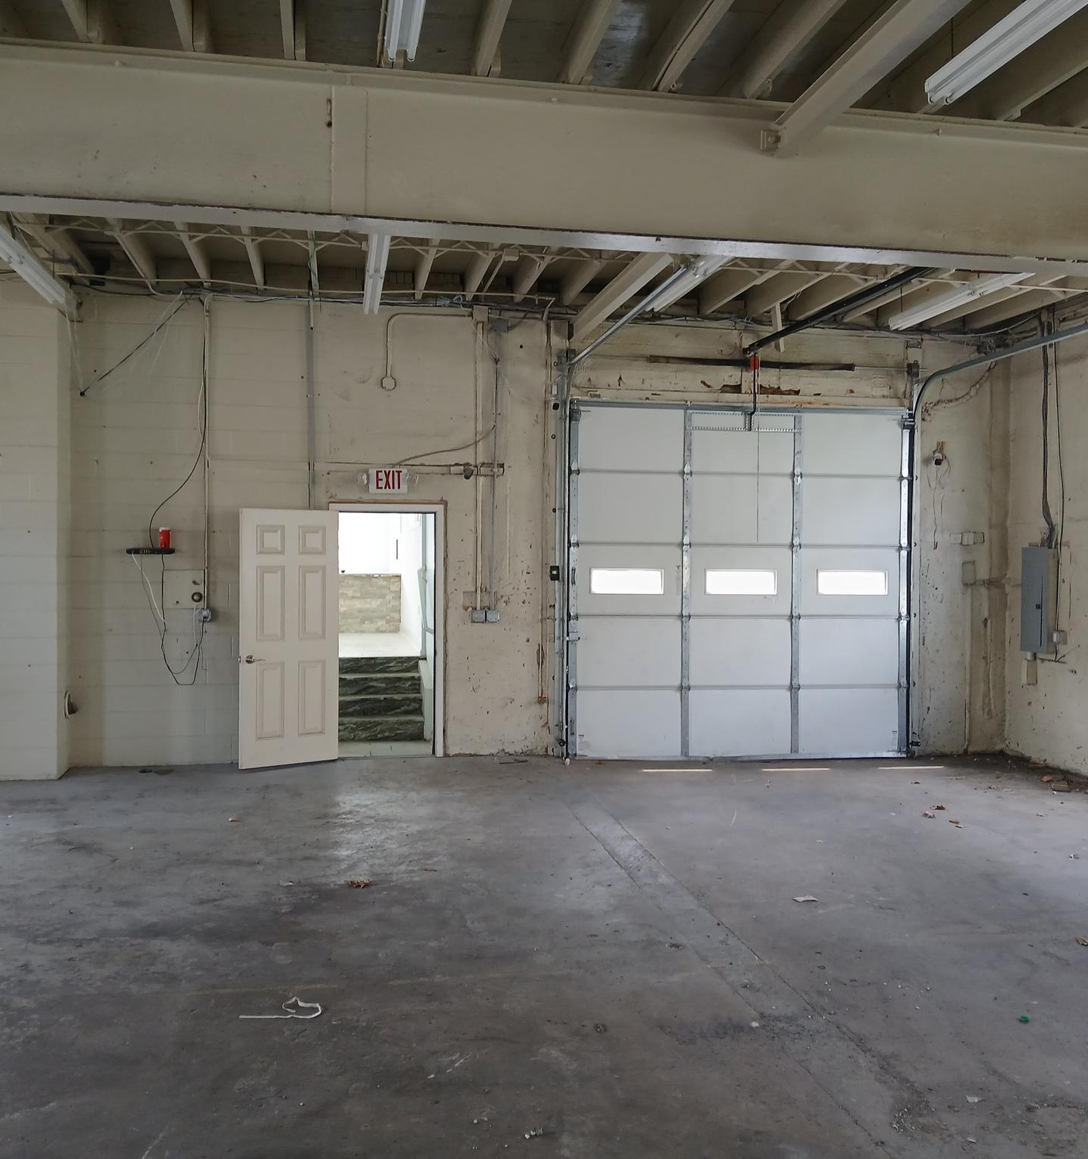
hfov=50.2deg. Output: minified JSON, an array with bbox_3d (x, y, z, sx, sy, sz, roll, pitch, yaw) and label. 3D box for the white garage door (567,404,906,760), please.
[{"bbox_3d":[1.701,0.015,10.030,3.050,3.030,0.080,0,1,-10],"label":"white garage door"}]

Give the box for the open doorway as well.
[{"bbox_3d":[-1.277,0.425,9.500,0.900,2.070,0.140,0,1,-10],"label":"open doorway"}]

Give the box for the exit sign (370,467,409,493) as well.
[{"bbox_3d":[-1.258,-0.796,9.430,0.315,0.205,0.070,0,1,-10],"label":"exit sign"}]

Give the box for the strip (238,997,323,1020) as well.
[{"bbox_3d":[-0.952,1.551,4.200,0.285,0.025,0.180,0,1,0],"label":"strip"}]

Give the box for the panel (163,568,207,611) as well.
[{"bbox_3d":[-2.847,0.081,9.190,0.330,0.330,0.050,0,1,-10],"label":"panel"}]

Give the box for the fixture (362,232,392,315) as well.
[{"bbox_3d":[-1.160,-2.165,8.100,0.130,0.100,2.440,0,1,-10],"label":"fixture"}]

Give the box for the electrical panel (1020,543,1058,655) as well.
[{"bbox_3d":[4.221,0.179,9.892,0.100,0.880,0.375,0,1,-10],"label":"electrical panel"}]

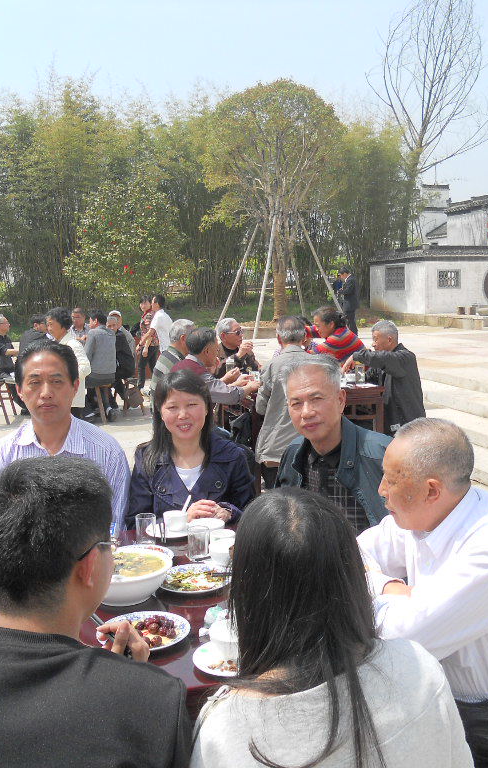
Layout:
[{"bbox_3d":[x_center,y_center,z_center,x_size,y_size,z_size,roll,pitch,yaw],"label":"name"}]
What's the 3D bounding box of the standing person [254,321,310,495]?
[{"bbox_3d":[0.335,0.234,5.686,0.520,1.420,0.720,-2,7,-5],"label":"standing person"}]

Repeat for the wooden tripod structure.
[{"bbox_3d":[0.964,-2.777,20.319,2.600,3.020,2.600,-4,7,-22],"label":"wooden tripod structure"}]

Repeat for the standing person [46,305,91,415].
[{"bbox_3d":[-1.544,0.080,7.035,0.450,1.500,0.480,1,7,12],"label":"standing person"}]

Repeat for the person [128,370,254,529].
[{"bbox_3d":[-0.175,0.626,2.718,0.480,1.320,0.660,0,7,2],"label":"person"}]

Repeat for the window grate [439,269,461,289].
[{"bbox_3d":[9.193,-4.688,35.729,1.060,0.880,0.120,-1,7,5],"label":"window grate"}]

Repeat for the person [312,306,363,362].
[{"bbox_3d":[0.709,0.083,6.450,0.700,1.410,0.500,-2,7,-6],"label":"person"}]

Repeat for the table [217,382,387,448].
[{"bbox_3d":[0.497,0.379,7.125,1.150,0.790,1.150,-3,7,-12],"label":"table"}]

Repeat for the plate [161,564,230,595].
[{"bbox_3d":[-0.127,0.534,2.139,0.215,0.035,0.215,0,6,0],"label":"plate"}]

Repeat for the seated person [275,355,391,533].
[{"bbox_3d":[0.225,0.625,2.376,0.520,1.400,0.660,3,7,25],"label":"seated person"}]

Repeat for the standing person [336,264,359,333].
[{"bbox_3d":[2.198,-1.658,16.895,0.480,1.680,0.500,-1,7,-9],"label":"standing person"}]

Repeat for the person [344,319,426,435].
[{"bbox_3d":[1.213,0.113,6.943,0.720,1.330,0.500,-3,7,-13],"label":"person"}]

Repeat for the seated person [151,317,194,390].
[{"bbox_3d":[-0.498,0.114,7.080,0.700,1.370,0.500,-3,7,-13],"label":"seated person"}]

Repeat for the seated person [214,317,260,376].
[{"bbox_3d":[-0.025,0.122,6.592,0.680,1.340,0.500,4,9,41],"label":"seated person"}]

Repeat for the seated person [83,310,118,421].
[{"bbox_3d":[-1.836,-0.235,10.187,0.480,1.400,0.680,-3,7,-13],"label":"seated person"}]

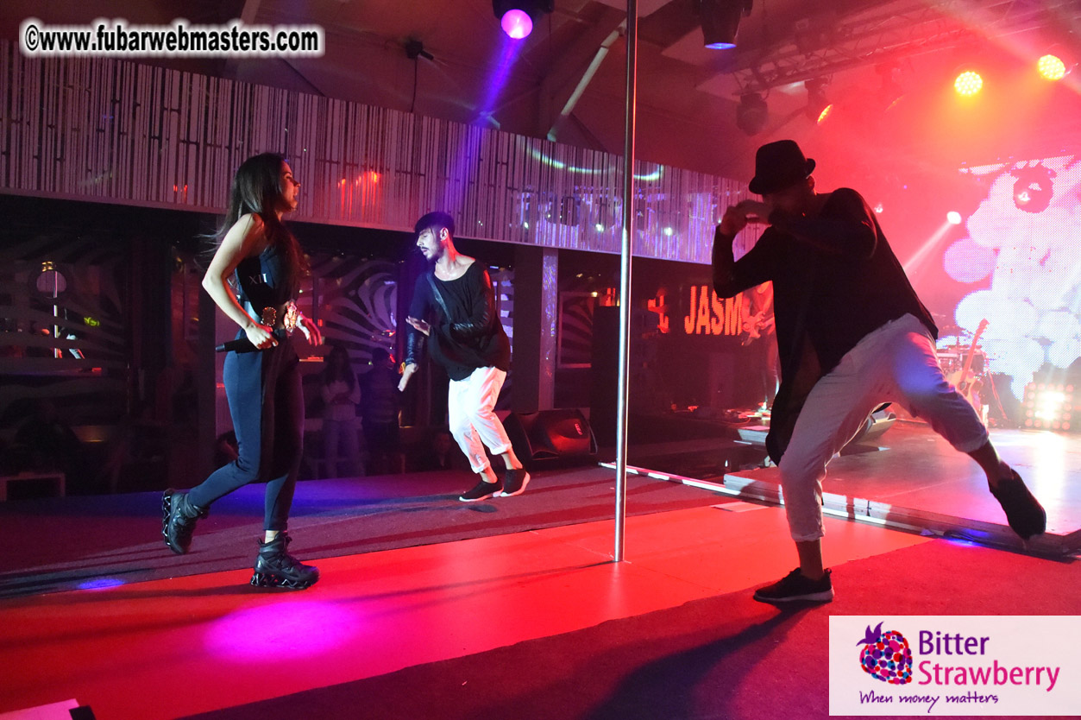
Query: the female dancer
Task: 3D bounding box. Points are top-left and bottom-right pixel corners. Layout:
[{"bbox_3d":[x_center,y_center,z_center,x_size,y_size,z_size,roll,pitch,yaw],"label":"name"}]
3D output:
[{"bbox_3d":[-1.158,0.045,3.270,0.620,1.680,0.500,1,2,6],"label":"female dancer"}]

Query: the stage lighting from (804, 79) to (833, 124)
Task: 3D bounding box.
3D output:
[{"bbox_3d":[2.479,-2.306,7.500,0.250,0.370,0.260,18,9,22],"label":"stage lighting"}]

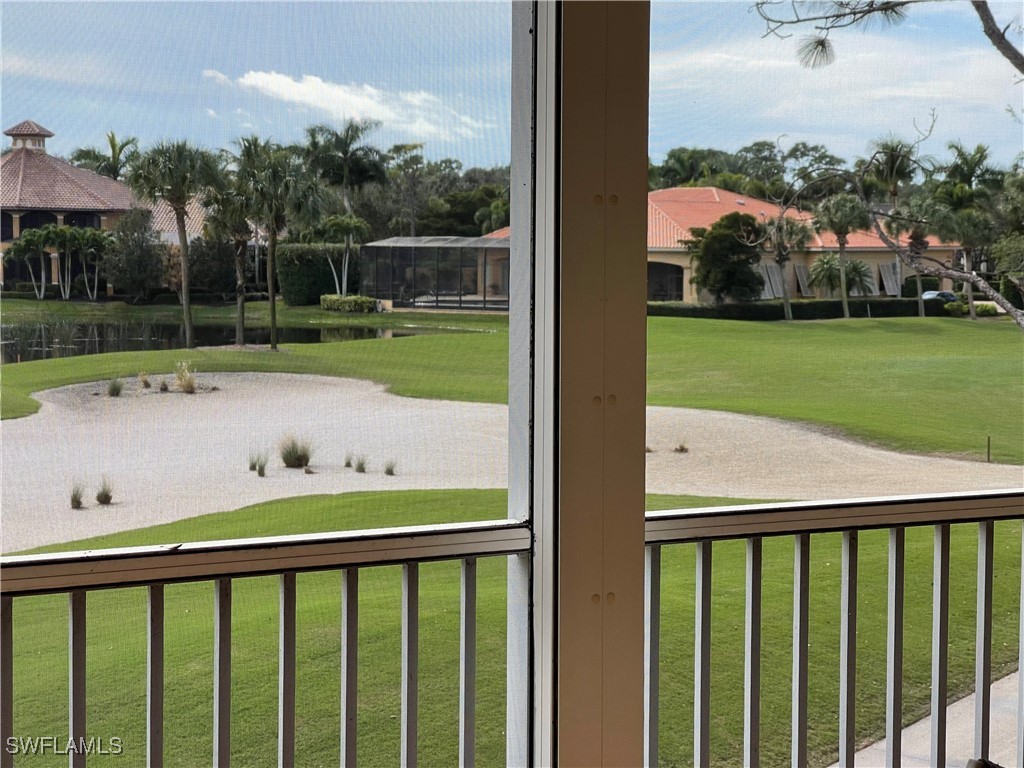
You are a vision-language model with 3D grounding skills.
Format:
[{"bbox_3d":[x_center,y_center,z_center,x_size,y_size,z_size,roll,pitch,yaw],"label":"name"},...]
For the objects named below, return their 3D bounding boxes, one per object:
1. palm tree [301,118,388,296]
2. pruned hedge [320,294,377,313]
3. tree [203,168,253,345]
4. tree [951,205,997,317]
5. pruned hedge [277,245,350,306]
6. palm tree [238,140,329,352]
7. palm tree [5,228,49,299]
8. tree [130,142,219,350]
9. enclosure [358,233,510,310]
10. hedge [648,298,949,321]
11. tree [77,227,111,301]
[{"bbox_3d":[-10.625,-11.067,119.380,5.076,10.846,5.076,1,4,0],"label":"palm tree"},{"bbox_3d":[-9.928,-4.858,114.962,3.008,0.987,1.692,3,5,25],"label":"pruned hedge"},{"bbox_3d":[-12.160,-5.507,81.780,2.538,7.603,2.538,1,4,0],"label":"tree"},{"bbox_3d":[28.705,-7.417,117.500,2.979,6.951,2.979,1,4,0],"label":"tree"},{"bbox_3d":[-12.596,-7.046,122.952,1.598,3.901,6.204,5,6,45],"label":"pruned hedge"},{"bbox_3d":[-9.713,-5.937,79.430,3.860,8.894,3.860,1,4,0],"label":"palm tree"},{"bbox_3d":[-31.578,-7.838,123.140,2.820,4.553,2.820,1,4,0],"label":"palm tree"},{"bbox_3d":[-14.244,-5.930,79.900,3.883,8.694,3.883,1,4,0],"label":"tree"},{"bbox_3d":[-0.987,-6.920,117.500,14.100,4.136,10.810,3,5,28],"label":"enclosure"},{"bbox_3d":[17.836,-4.636,117.030,19.939,1.222,1.316,-1,4,-14],"label":"hedge"},{"bbox_3d":[-27.156,-7.838,123.140,2.444,4.813,2.444,1,4,0],"label":"tree"}]

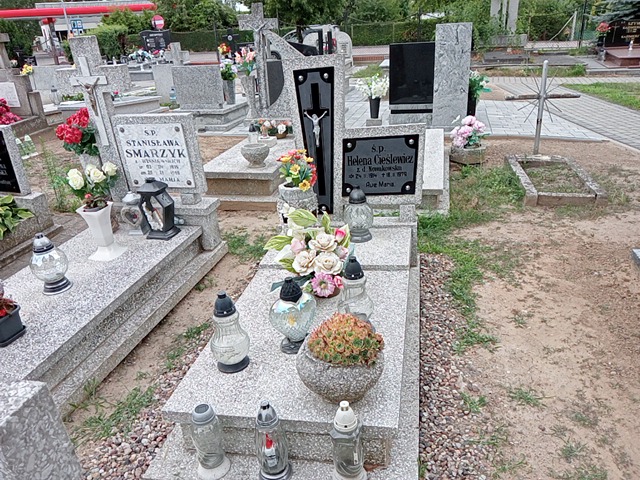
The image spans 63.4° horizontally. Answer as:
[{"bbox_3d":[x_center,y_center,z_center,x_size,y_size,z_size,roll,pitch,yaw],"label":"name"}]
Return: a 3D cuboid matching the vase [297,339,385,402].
[{"bbox_3d":[0.071,0.422,1.703,0.291,0.169,0.291,0,22,12],"label":"vase"}]

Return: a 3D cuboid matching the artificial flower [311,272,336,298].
[{"bbox_3d":[0.015,0.196,2.218,0.108,0.103,0.049,-4,-3,0],"label":"artificial flower"}]

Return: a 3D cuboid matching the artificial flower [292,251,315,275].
[{"bbox_3d":[-0.066,0.095,2.235,0.103,0.093,0.073,-5,2,-2],"label":"artificial flower"}]

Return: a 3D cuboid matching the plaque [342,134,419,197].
[{"bbox_3d":[0.344,-0.423,2.982,0.425,0.343,0.020,-2,21,7],"label":"plaque"}]

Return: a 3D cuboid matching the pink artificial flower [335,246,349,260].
[{"bbox_3d":[0.097,0.060,2.341,0.065,0.064,0.064,-3,20,2],"label":"pink artificial flower"}]

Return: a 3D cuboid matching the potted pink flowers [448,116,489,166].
[{"bbox_3d":[1.588,-1.075,5.536,0.418,0.473,0.396,0,22,12],"label":"potted pink flowers"}]

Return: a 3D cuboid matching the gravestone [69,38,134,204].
[{"bbox_3d":[-1.458,-0.793,3.515,0.235,1.085,0.108,0,23,11],"label":"gravestone"}]

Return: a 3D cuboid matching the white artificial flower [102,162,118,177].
[{"bbox_3d":[-1.192,-0.405,2.966,0.086,0.078,0.078,-13,9,-20],"label":"white artificial flower"}]

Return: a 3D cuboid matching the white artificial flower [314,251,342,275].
[{"bbox_3d":[0.037,0.100,2.204,0.112,0.093,0.073,-4,-3,1],"label":"white artificial flower"}]

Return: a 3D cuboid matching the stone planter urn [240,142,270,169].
[{"bbox_3d":[-0.602,-0.793,4.872,0.270,0.190,0.270,2,22,11],"label":"stone planter urn"}]

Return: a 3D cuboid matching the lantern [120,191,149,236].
[{"bbox_3d":[-1.226,-0.180,3.405,0.143,0.284,0.106,-5,20,-4],"label":"lantern"}]

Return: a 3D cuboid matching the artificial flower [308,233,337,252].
[{"bbox_3d":[0.011,0.010,2.362,0.128,0.090,0.111,-3,20,0],"label":"artificial flower"}]

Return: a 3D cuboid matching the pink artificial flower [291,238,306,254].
[{"bbox_3d":[-0.099,0.029,2.402,0.073,0.077,0.070,-4,20,-2],"label":"pink artificial flower"}]

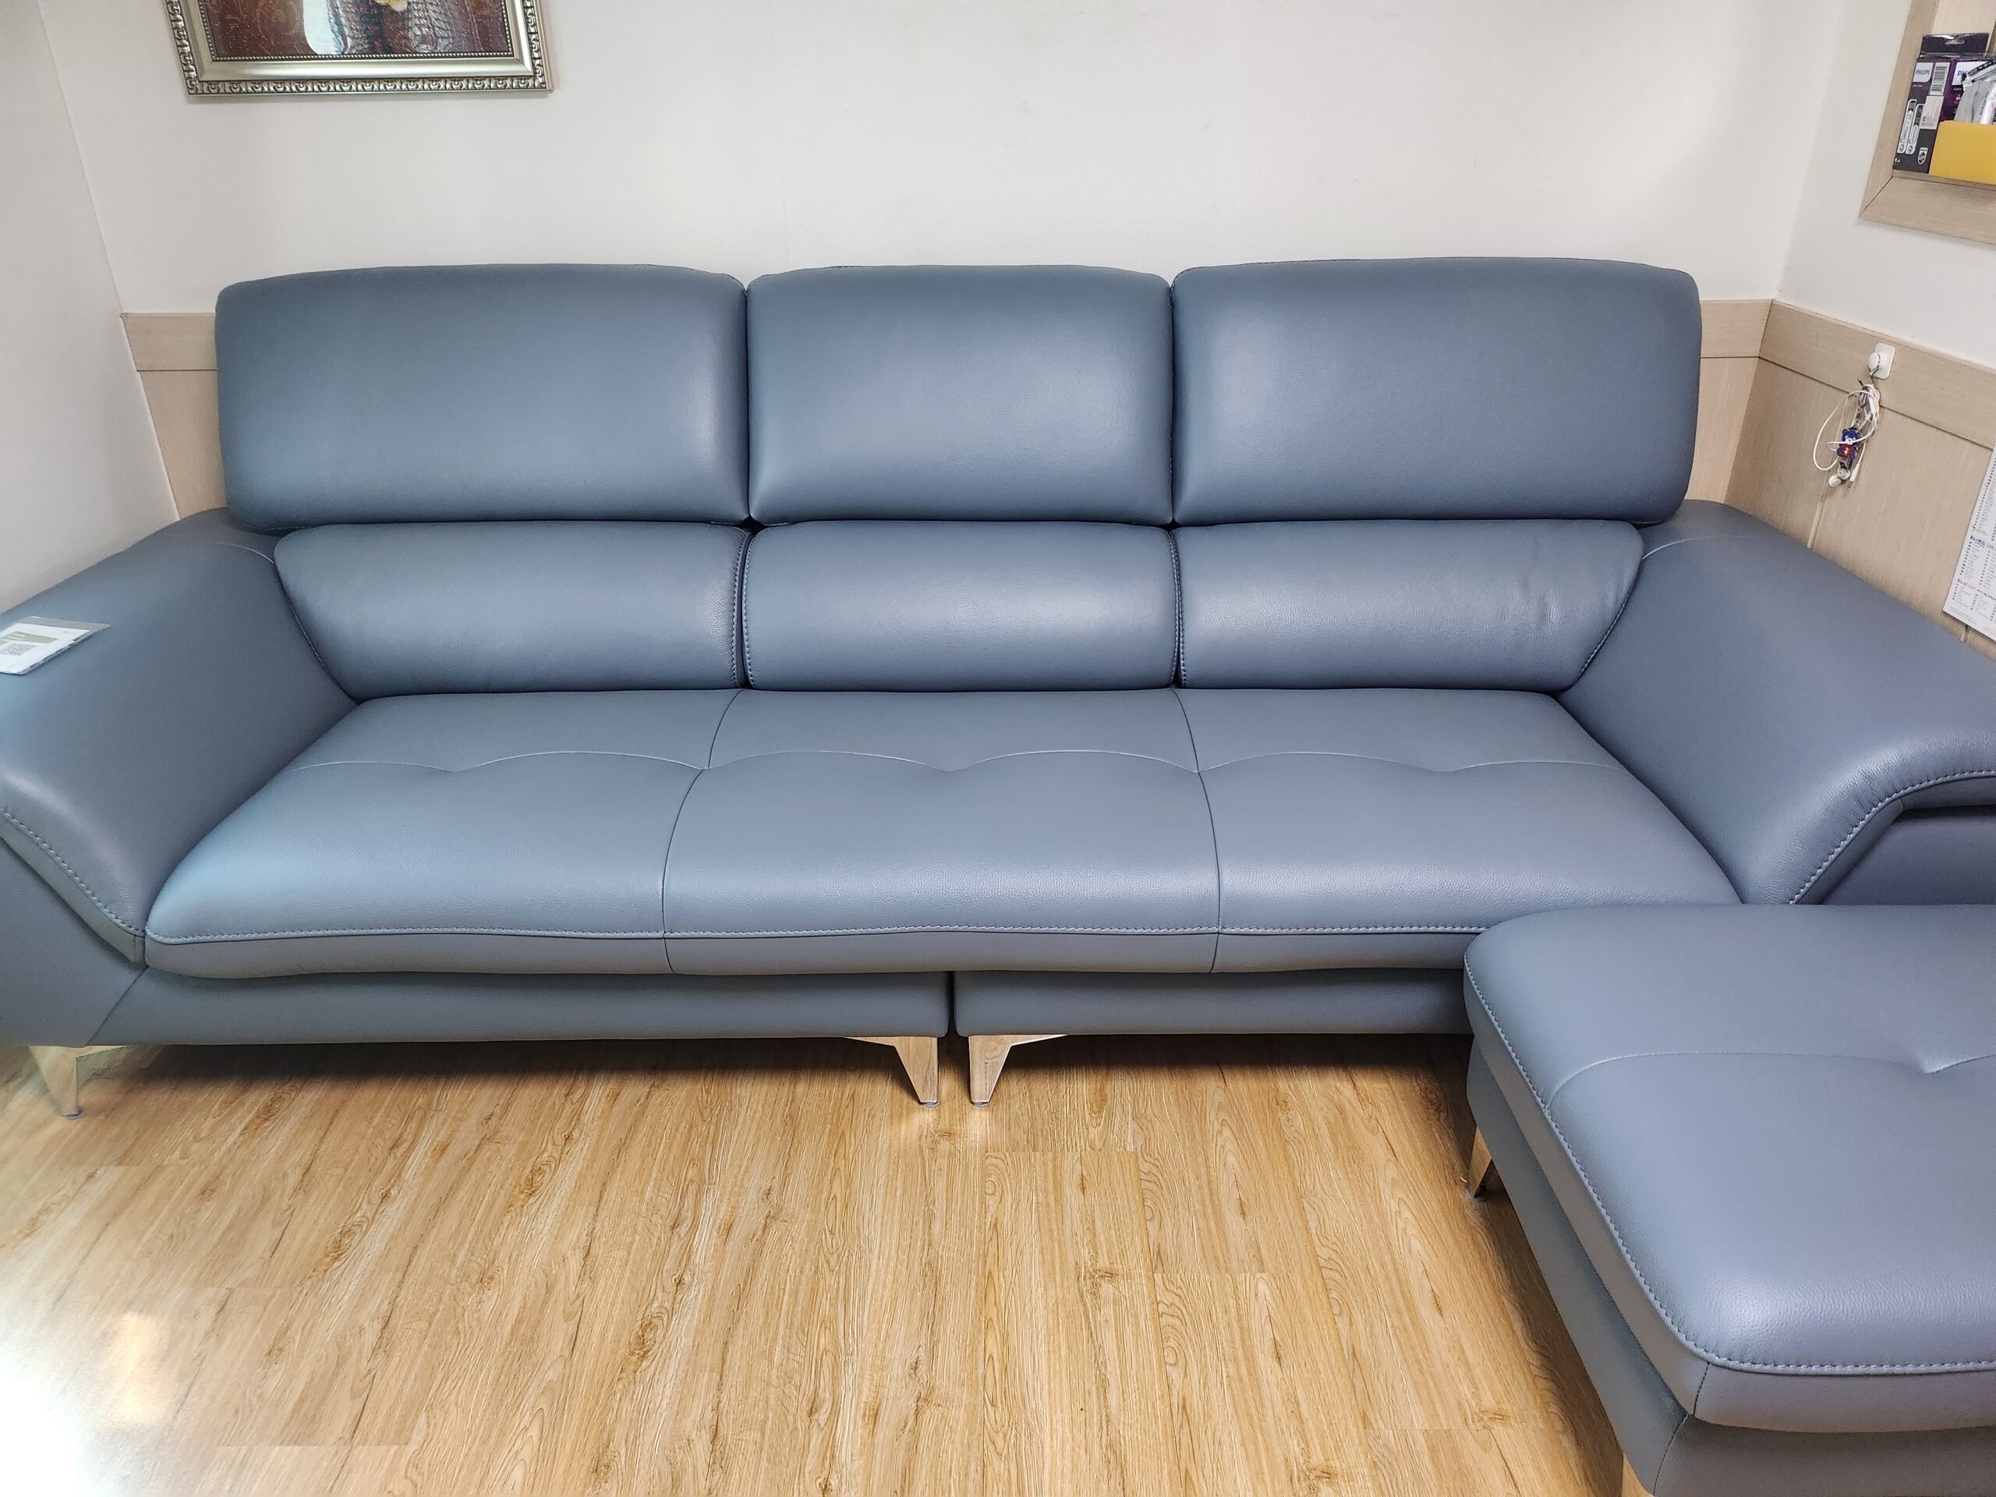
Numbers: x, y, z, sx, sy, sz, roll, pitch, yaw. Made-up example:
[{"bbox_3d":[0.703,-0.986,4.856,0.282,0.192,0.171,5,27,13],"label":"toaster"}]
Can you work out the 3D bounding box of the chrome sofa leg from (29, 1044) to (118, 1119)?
[{"bbox_3d":[-1.266,0.438,1.976,0.130,0.120,0.117,0,27,0],"label":"chrome sofa leg"}]

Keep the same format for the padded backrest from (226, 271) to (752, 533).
[{"bbox_3d":[-0.829,-0.567,2.286,0.851,0.402,0.170,0,10,0],"label":"padded backrest"}]

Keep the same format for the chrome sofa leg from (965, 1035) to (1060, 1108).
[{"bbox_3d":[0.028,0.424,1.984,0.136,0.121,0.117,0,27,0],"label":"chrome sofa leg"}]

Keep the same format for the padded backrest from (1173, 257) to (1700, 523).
[{"bbox_3d":[0.706,-0.580,2.290,0.846,0.402,0.170,0,10,0],"label":"padded backrest"}]

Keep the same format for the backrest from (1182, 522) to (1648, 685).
[{"bbox_3d":[0.676,-0.252,2.360,0.760,0.286,0.200,0,10,0],"label":"backrest"}]

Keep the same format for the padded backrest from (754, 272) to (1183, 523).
[{"bbox_3d":[-0.060,-0.573,2.288,0.686,0.402,0.170,0,10,0],"label":"padded backrest"}]

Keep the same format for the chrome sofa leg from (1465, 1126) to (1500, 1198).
[{"bbox_3d":[0.669,0.549,1.727,0.126,0.120,0.122,0,27,0],"label":"chrome sofa leg"}]

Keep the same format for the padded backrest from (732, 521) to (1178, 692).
[{"bbox_3d":[-0.062,-0.246,2.358,0.715,0.286,0.200,0,10,0],"label":"padded backrest"}]

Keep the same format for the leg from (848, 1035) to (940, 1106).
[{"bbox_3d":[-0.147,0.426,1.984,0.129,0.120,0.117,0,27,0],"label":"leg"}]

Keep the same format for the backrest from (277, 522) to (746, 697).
[{"bbox_3d":[-0.800,-0.240,2.356,0.760,0.286,0.200,0,10,0],"label":"backrest"}]

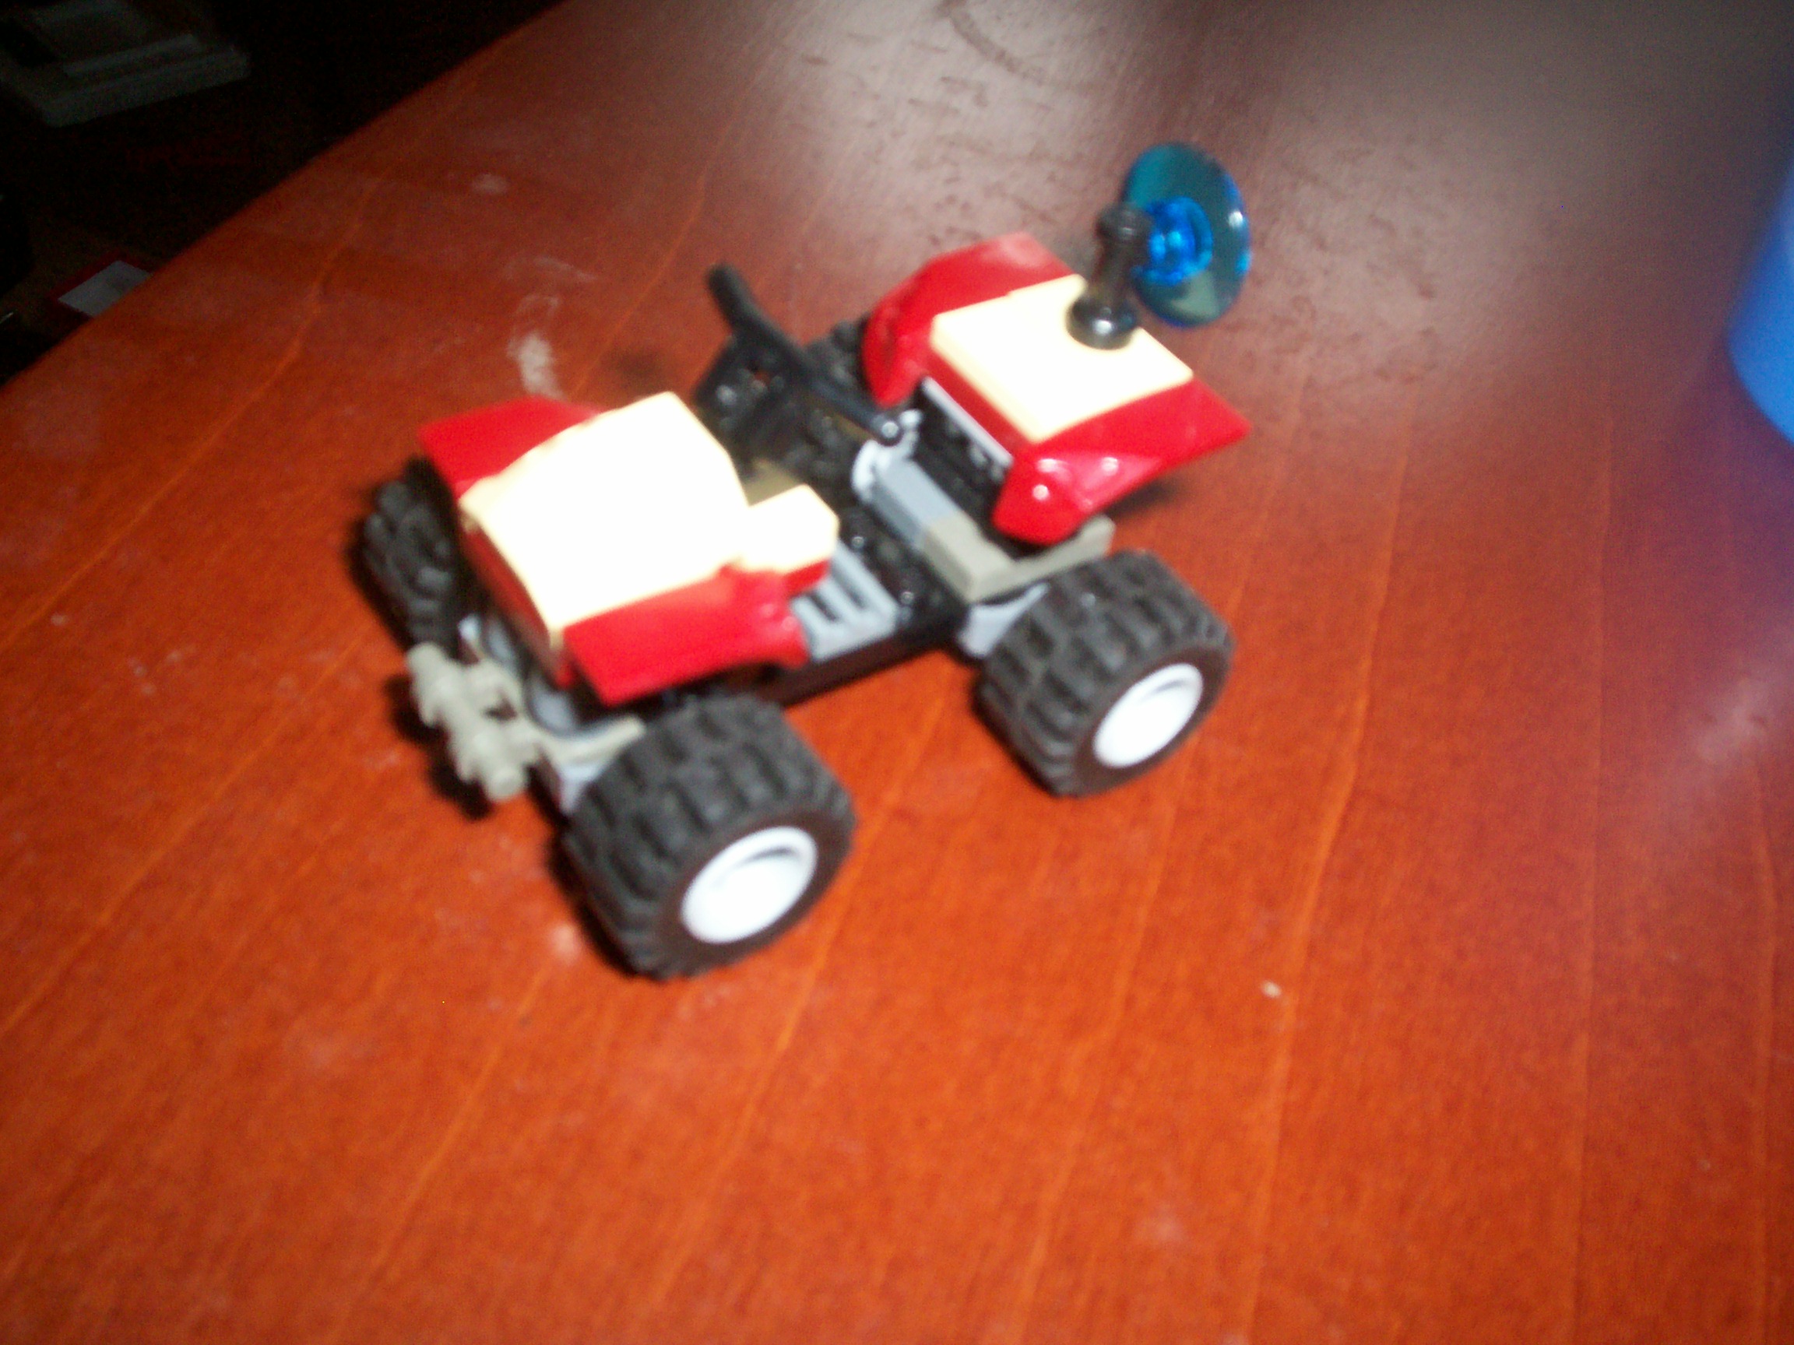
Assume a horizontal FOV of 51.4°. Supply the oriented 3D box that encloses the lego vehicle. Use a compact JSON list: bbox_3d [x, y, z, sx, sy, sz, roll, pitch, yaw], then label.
[{"bbox_3d":[-0.006,-0.015,0.157,0.070,0.050,0.049,-22,55,-29],"label":"lego vehicle"}]

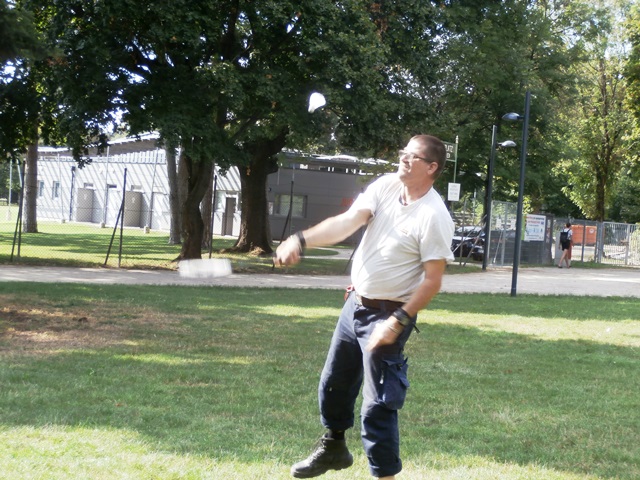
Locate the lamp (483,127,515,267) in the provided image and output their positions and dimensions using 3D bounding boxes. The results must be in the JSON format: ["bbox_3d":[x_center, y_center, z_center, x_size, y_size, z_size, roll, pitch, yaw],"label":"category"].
[{"bbox_3d":[5.466,-1.244,38.101,0.750,4.436,0.340,4,1,18],"label":"lamp"}]

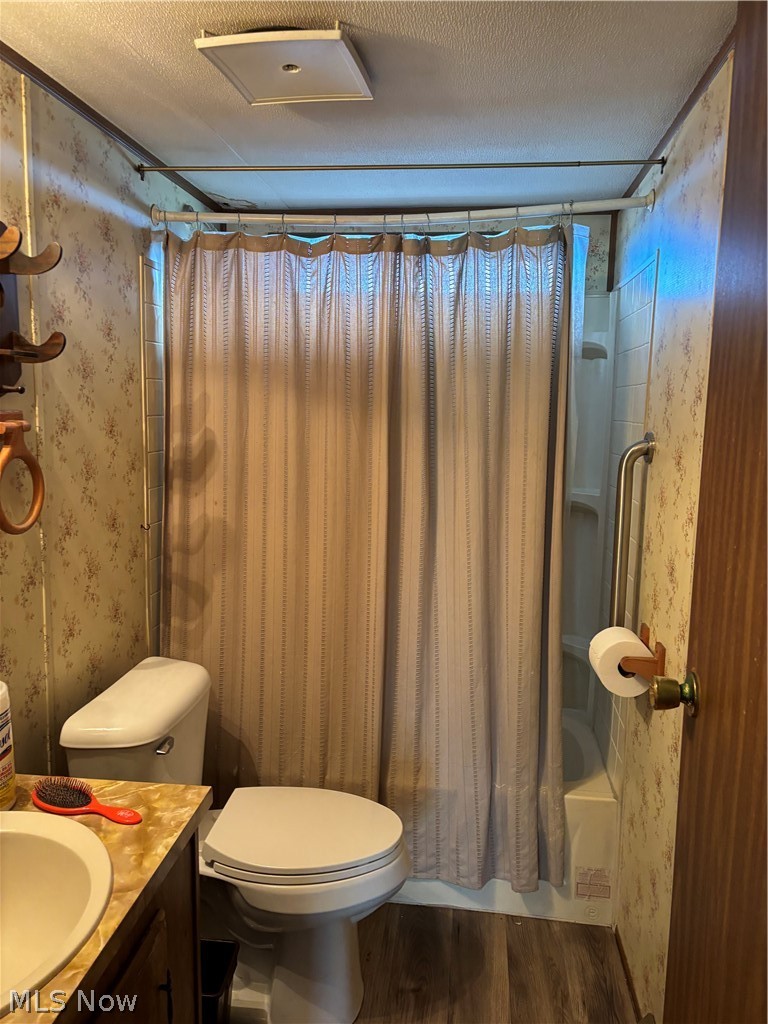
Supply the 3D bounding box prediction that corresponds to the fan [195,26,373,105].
[{"bbox_3d":[-0.182,-0.890,1.533,0.270,0.042,0.266,3,8,10],"label":"fan"}]

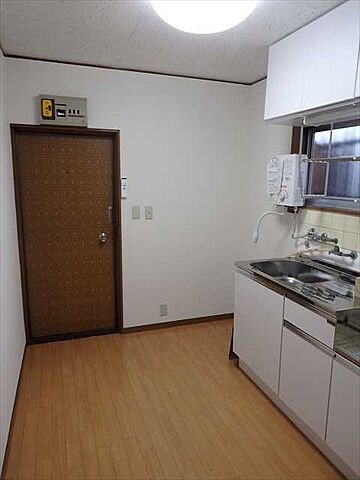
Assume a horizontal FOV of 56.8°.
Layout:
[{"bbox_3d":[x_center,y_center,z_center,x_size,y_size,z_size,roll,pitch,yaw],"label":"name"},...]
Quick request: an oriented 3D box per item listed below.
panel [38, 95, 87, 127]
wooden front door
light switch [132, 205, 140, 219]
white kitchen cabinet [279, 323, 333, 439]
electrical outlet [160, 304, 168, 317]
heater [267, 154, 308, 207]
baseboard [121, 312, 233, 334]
[{"bbox_3d":[-0.914,-1.006,2.624,0.347,0.214,0.100,-3,11,-20],"label":"panel"},{"bbox_3d":[-0.923,-0.004,2.877,0.842,1.845,0.080,-3,11,-20],"label":"wooden front door"},{"bbox_3d":[-0.390,-0.241,3.013,0.070,0.120,0.010,-3,11,-20],"label":"light switch"},{"bbox_3d":[0.938,0.769,1.978,0.500,0.488,0.393,-3,11,-20],"label":"white kitchen cabinet"},{"bbox_3d":[-0.153,0.703,3.281,0.070,0.120,0.010,-3,11,-20],"label":"electrical outlet"},{"bbox_3d":[0.827,-0.460,2.597,0.130,0.379,0.310,-5,12,-28],"label":"heater"},{"bbox_3d":[0.040,0.845,3.378,1.217,0.052,0.013,-3,11,-20],"label":"baseboard"}]

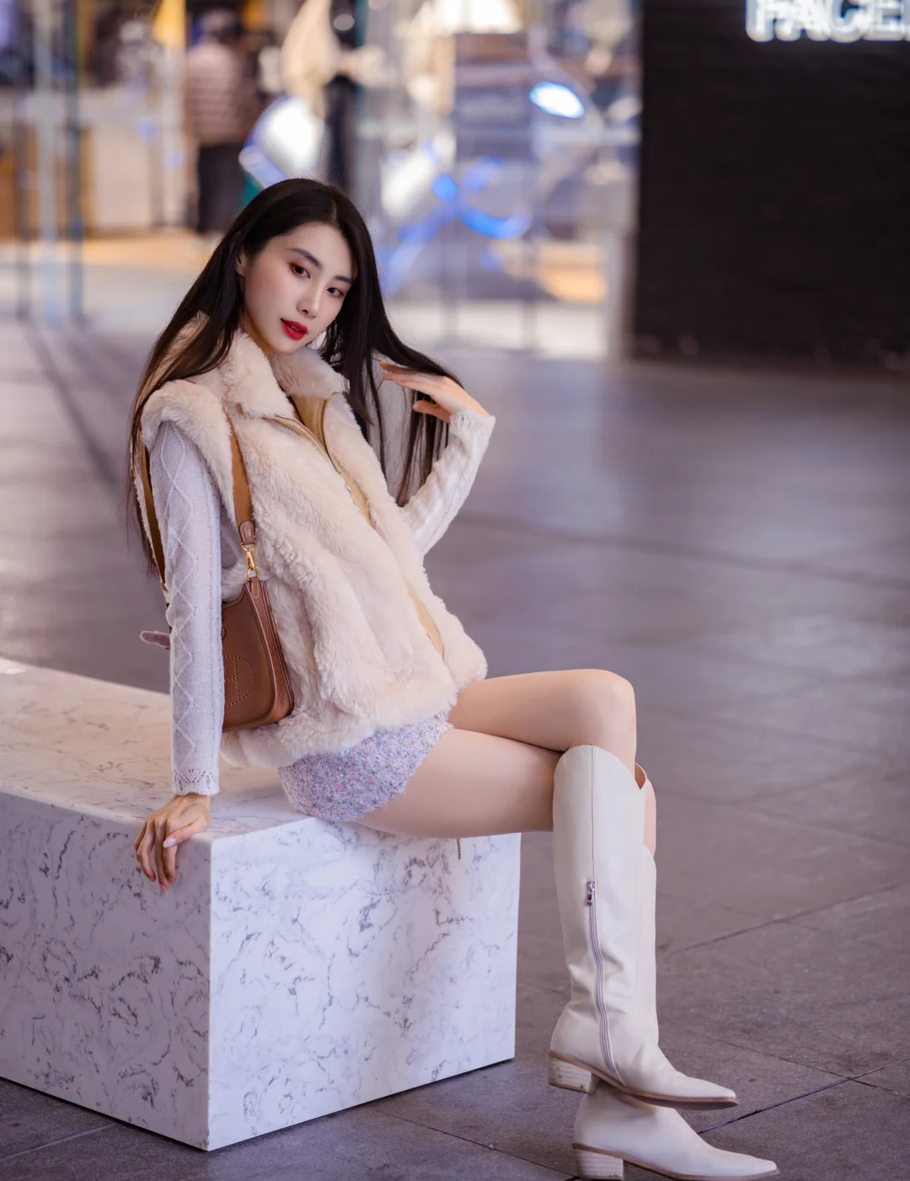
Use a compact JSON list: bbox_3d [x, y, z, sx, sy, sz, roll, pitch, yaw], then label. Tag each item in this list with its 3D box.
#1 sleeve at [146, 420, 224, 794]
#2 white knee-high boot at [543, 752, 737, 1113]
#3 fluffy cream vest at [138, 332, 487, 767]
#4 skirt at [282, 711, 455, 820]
[{"bbox_3d":[-0.353,0.012,4.263,0.090,0.510,0.090,-3,-2,0],"label":"sleeve"},{"bbox_3d":[0.233,0.427,4.120,0.255,0.455,0.110,0,4,20],"label":"white knee-high boot"},{"bbox_3d":[-0.196,-0.053,4.410,0.420,0.560,0.300,-22,19,-38],"label":"fluffy cream vest"},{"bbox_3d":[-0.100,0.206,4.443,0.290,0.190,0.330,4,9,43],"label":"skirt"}]

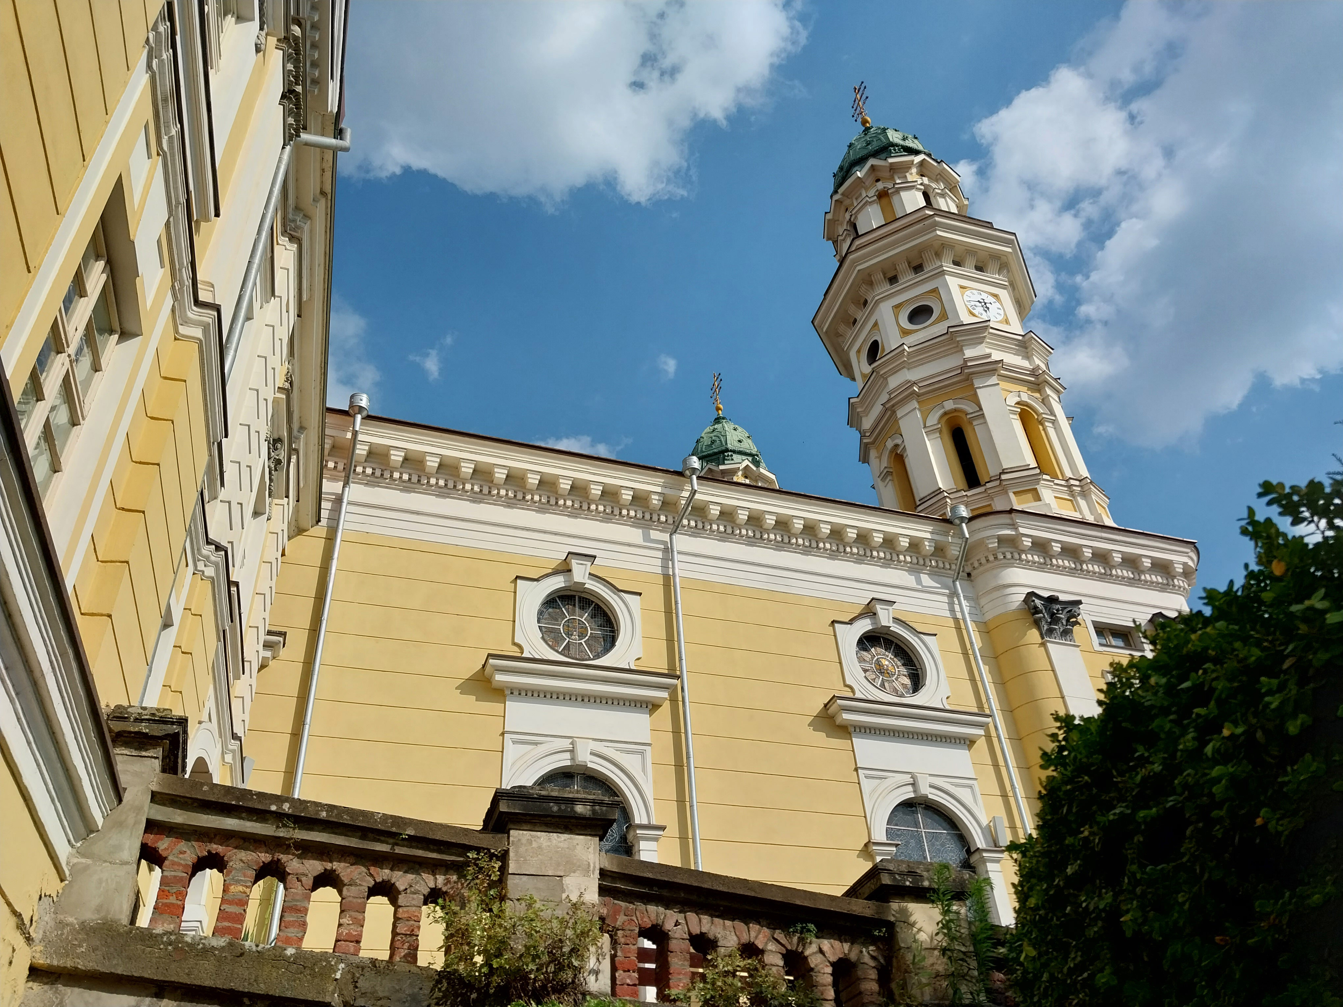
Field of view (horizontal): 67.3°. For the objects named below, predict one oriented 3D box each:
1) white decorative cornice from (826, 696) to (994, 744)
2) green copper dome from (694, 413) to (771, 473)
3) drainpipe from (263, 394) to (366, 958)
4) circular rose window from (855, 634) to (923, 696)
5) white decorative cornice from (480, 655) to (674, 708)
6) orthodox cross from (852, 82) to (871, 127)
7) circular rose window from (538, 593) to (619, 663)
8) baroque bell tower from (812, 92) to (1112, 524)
[{"bbox_3d":[4.264,3.875,17.843,3.125,0.497,0.461,9,-40,-16],"label":"white decorative cornice"},{"bbox_3d":[2.429,-2.315,46.042,3.398,4.752,3.398,9,-40,-16],"label":"green copper dome"},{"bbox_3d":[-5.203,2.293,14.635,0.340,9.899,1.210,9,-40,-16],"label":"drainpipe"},{"bbox_3d":[4.038,3.076,18.952,1.390,1.390,0.200,9,-40,-16],"label":"circular rose window"},{"bbox_3d":[-1.397,2.948,16.248,3.154,0.497,0.461,9,-40,-16],"label":"white decorative cornice"},{"bbox_3d":[6.947,-14.582,37.066,0.360,2.822,1.195,9,-40,-16],"label":"orthodox cross"},{"bbox_3d":[-1.622,2.172,17.339,1.390,1.390,0.200,9,-40,-16],"label":"circular rose window"},{"bbox_3d":[7.471,-6.646,30.779,6.192,22.464,6.192,9,-40,-16],"label":"baroque bell tower"}]

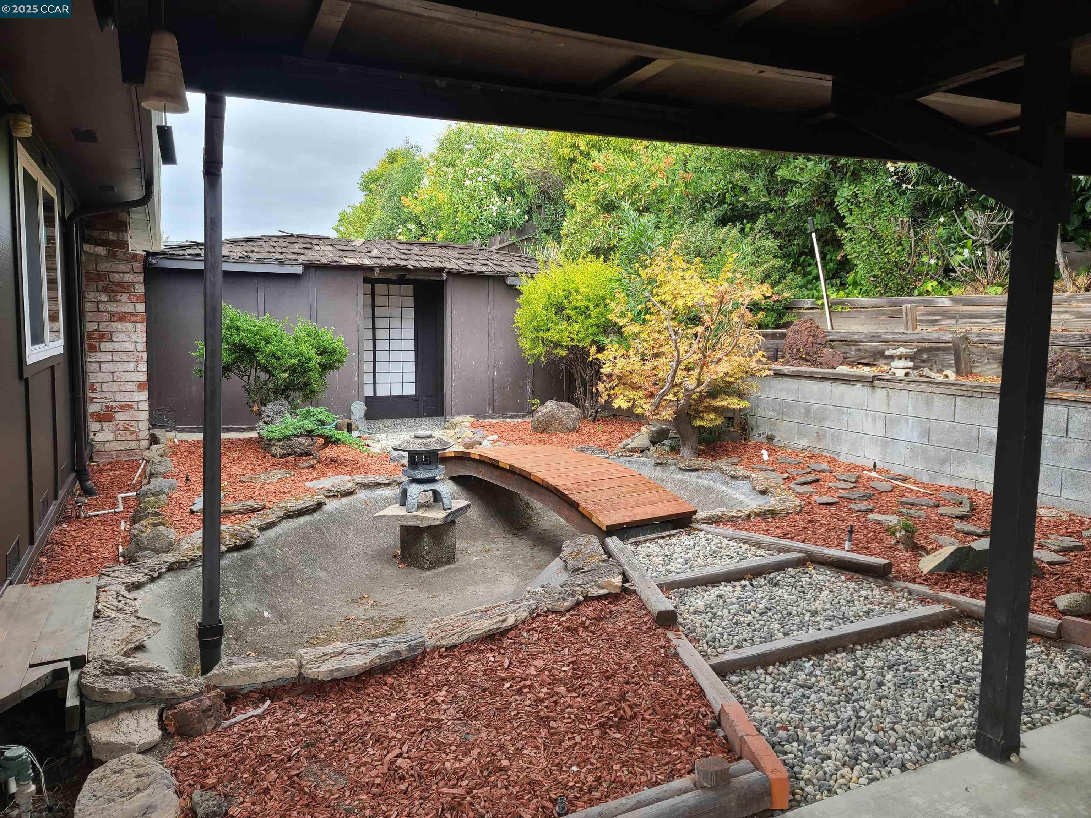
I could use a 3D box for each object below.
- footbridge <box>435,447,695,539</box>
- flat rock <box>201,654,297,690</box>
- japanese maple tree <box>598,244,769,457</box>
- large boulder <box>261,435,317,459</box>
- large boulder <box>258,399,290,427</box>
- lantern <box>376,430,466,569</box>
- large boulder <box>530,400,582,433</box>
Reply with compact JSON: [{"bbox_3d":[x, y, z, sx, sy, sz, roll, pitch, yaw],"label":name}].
[{"bbox_3d":[-0.074,0.508,6.031,0.740,0.330,2.680,-3,8,-34],"label":"footbridge"},{"bbox_3d":[-1.003,0.920,2.750,0.310,0.080,0.150,0,6,-7],"label":"flat rock"},{"bbox_3d":[1.220,-0.510,6.980,1.470,1.860,1.380,1,6,0],"label":"japanese maple tree"},{"bbox_3d":[-2.259,0.338,6.950,0.490,0.220,0.380,1,6,0],"label":"large boulder"},{"bbox_3d":[-2.515,0.043,7.300,0.290,0.260,0.260,-2,7,-25],"label":"large boulder"},{"bbox_3d":[-0.761,0.557,4.924,0.550,0.830,0.470,2,6,8],"label":"lantern"},{"bbox_3d":[0.122,0.083,9.000,0.560,0.380,0.460,-2,7,-25],"label":"large boulder"}]

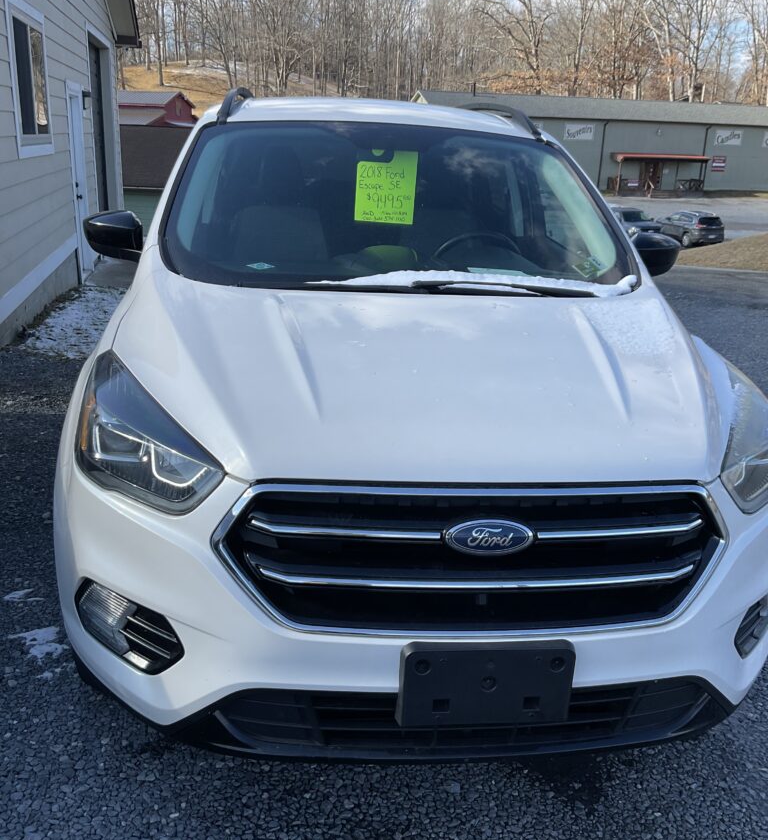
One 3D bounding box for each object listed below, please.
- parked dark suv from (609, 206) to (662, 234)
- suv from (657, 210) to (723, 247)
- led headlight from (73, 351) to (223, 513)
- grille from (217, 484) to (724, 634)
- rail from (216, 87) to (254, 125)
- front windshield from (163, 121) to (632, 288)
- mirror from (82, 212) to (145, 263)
[{"bbox_3d":[12.700,-10.114,44.430,1.870,1.710,4.650,-2,19,-13],"label":"parked dark suv"},{"bbox_3d":[16.261,-10.248,45.678,1.860,1.680,4.600,-2,19,-11],"label":"suv"},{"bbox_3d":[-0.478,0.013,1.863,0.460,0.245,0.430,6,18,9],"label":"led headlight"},{"bbox_3d":[0.199,0.269,1.681,1.050,0.305,0.165,1,18,-8],"label":"grille"},{"bbox_3d":[-0.646,-1.431,3.917,0.110,0.160,1.800,1,18,-8],"label":"rail"},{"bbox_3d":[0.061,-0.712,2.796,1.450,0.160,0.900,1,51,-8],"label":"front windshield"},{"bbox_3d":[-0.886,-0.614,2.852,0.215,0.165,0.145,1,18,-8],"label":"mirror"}]

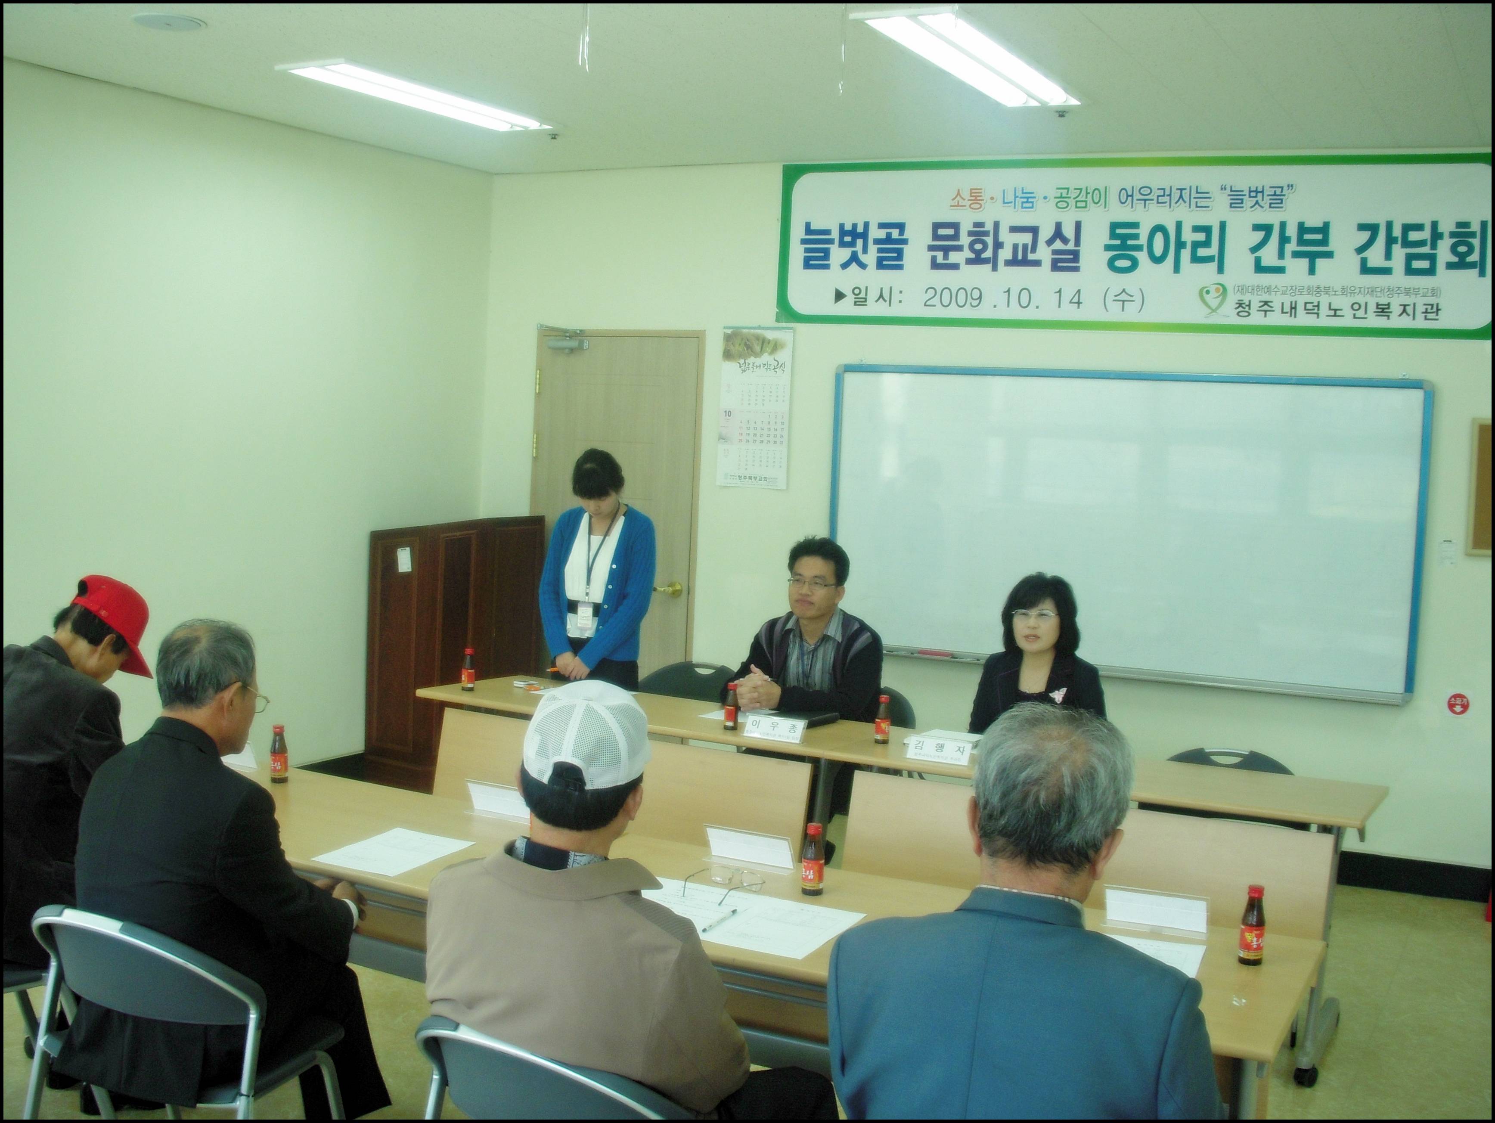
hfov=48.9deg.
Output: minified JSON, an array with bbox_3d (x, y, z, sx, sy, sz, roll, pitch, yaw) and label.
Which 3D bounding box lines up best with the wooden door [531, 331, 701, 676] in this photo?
[{"bbox_3d":[-0.604,-0.021,7.457,0.870,2.030,0.080,4,6,25],"label":"wooden door"}]

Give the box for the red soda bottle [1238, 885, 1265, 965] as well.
[{"bbox_3d":[0.918,0.659,2.978,0.047,0.139,0.047,5,6,26],"label":"red soda bottle"}]

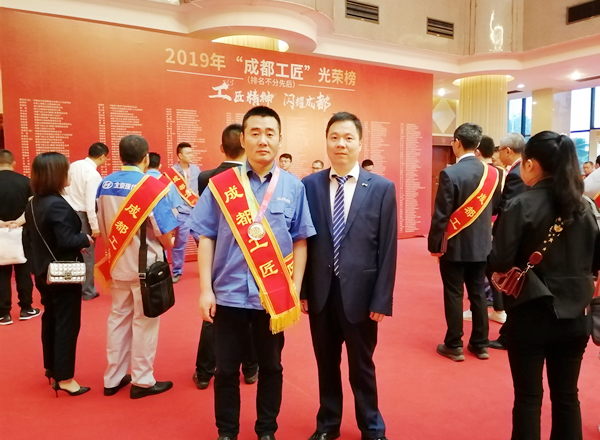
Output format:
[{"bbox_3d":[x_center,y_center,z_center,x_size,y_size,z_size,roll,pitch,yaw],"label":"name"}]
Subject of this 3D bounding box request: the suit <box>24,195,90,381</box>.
[{"bbox_3d":[-1.533,0.443,2.893,0.340,1.190,0.420,-4,7,-32],"label":"suit"}]

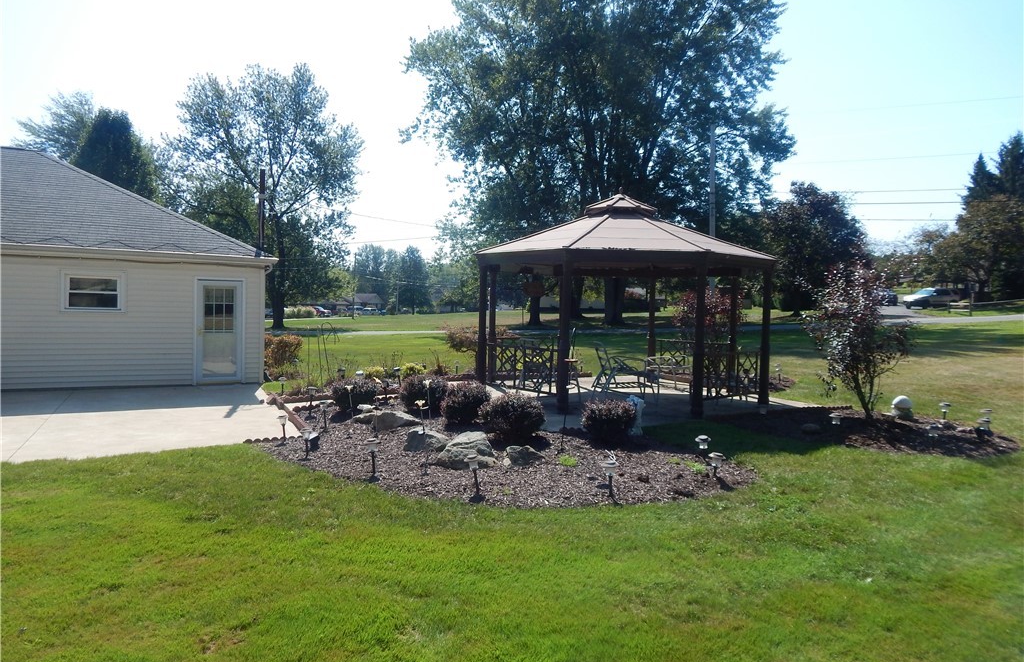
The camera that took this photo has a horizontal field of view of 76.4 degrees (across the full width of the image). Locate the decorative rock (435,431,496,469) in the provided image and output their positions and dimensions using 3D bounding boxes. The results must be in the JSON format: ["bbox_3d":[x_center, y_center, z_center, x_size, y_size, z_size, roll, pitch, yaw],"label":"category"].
[{"bbox_3d":[-0.477,1.199,6.744,0.620,0.300,0.480,2,2,0],"label":"decorative rock"}]

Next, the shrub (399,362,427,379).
[{"bbox_3d":[-1.961,0.789,12.991,0.530,0.400,0.500,2,2,0],"label":"shrub"}]

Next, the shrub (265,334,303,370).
[{"bbox_3d":[-5.677,0.468,15.982,1.080,0.860,1.000,2,2,0],"label":"shrub"}]

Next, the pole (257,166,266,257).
[{"bbox_3d":[-5.192,-2.500,13.500,0.170,1.800,0.170,1,2,-24],"label":"pole"}]

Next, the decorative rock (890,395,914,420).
[{"bbox_3d":[6.455,1.264,10.750,0.380,0.400,0.380,3,3,31],"label":"decorative rock"}]

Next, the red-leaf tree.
[{"bbox_3d":[5.707,0.157,10.750,1.800,2.600,1.700,3,3,28],"label":"red-leaf tree"}]

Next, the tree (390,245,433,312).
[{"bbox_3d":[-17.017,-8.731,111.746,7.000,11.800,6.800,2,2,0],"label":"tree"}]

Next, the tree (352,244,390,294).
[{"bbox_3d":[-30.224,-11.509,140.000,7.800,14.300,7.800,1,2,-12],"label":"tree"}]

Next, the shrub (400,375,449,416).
[{"bbox_3d":[-1.378,1.016,10.250,0.750,0.630,0.730,1,2,-8],"label":"shrub"}]

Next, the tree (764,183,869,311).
[{"bbox_3d":[21.774,-5.958,47.000,7.300,9.500,7.300,3,2,25],"label":"tree"}]

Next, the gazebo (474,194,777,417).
[{"bbox_3d":[1.971,-0.714,12.065,5.036,3.718,5.036,2,2,4],"label":"gazebo"}]

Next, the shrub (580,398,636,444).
[{"bbox_3d":[1.275,1.183,8.600,0.720,0.620,0.720,2,2,8],"label":"shrub"}]

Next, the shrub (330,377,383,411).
[{"bbox_3d":[-2.382,0.920,9.990,0.790,0.480,0.780,2,2,0],"label":"shrub"}]

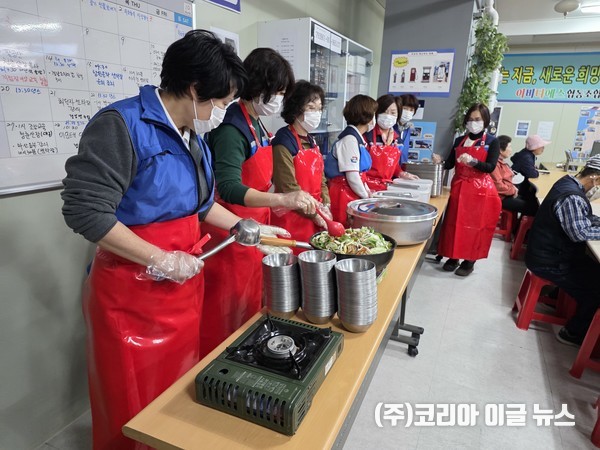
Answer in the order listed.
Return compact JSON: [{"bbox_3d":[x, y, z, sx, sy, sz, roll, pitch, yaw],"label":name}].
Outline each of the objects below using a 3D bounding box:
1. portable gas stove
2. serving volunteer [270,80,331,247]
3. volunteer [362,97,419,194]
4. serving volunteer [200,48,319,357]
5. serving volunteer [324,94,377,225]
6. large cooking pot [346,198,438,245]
[{"bbox_3d":[-0.065,0.377,1.092,0.268,0.086,0.350,8,17,22],"label":"portable gas stove"},{"bbox_3d":[0.019,0.096,2.098,0.430,1.580,0.460,12,18,33],"label":"serving volunteer"},{"bbox_3d":[0.630,-0.222,3.306,0.500,1.580,0.420,-6,17,-27],"label":"volunteer"},{"bbox_3d":[-0.157,0.186,1.660,0.500,1.630,0.480,5,16,14],"label":"serving volunteer"},{"bbox_3d":[0.352,-0.128,2.897,0.400,1.570,0.480,3,16,3],"label":"serving volunteer"},{"bbox_3d":[0.572,-0.043,2.522,0.580,0.190,0.570,1,15,0],"label":"large cooking pot"}]

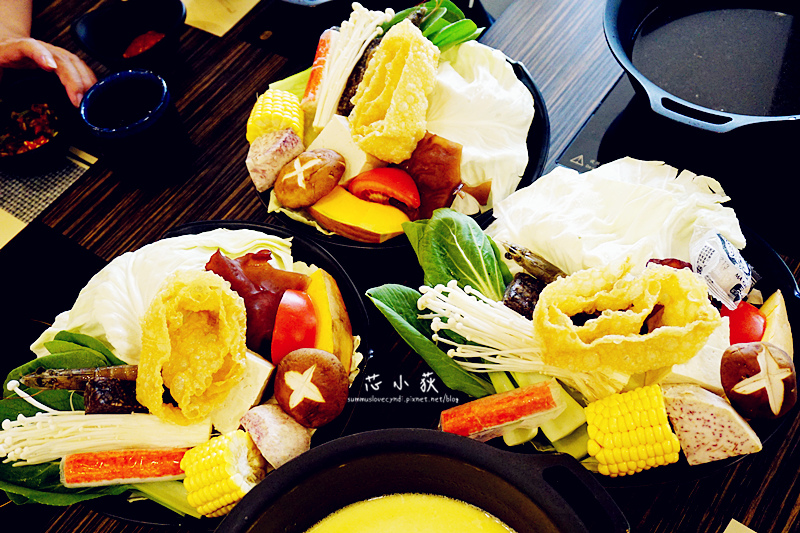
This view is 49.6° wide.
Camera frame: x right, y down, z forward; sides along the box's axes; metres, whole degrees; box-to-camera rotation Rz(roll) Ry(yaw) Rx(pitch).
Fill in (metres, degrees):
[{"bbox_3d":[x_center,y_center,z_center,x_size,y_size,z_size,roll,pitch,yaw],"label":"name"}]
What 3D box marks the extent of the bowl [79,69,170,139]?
[{"bbox_3d":[-0.237,-0.129,0.775,0.081,0.053,0.081,-11,52,0],"label":"bowl"}]

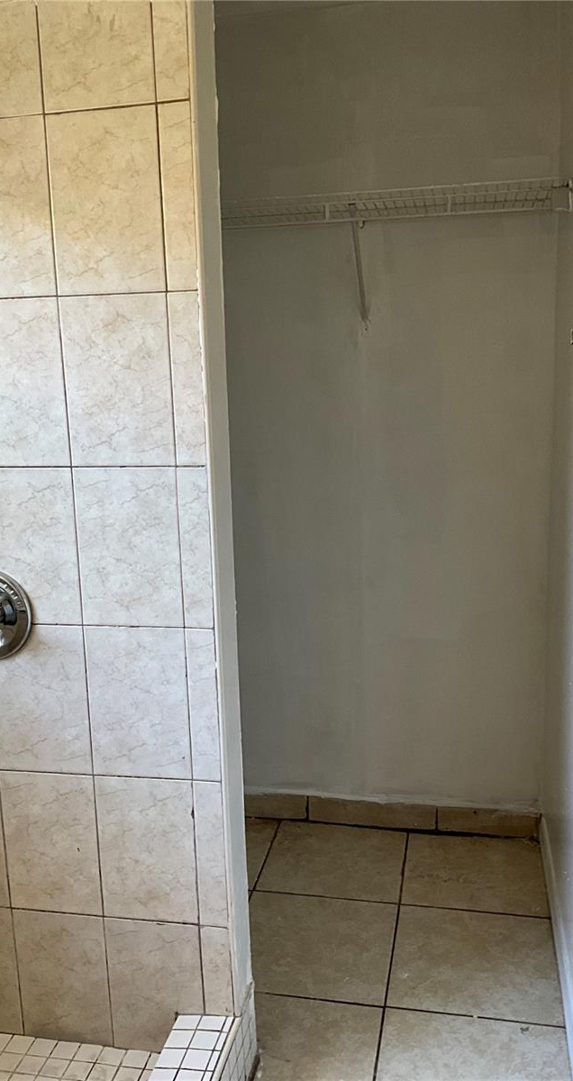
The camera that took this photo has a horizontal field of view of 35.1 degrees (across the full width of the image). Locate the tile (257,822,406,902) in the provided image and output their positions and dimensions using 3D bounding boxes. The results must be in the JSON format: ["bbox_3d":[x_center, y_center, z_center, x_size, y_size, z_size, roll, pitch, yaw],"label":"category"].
[{"bbox_3d":[0.150,0.971,2.745,0.411,0.010,0.407,1,11,12],"label":"tile"}]

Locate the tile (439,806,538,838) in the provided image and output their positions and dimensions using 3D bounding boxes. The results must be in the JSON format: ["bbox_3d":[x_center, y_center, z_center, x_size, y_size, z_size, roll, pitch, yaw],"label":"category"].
[{"bbox_3d":[0.632,0.884,2.848,0.310,0.086,0.012,1,11,12],"label":"tile"}]

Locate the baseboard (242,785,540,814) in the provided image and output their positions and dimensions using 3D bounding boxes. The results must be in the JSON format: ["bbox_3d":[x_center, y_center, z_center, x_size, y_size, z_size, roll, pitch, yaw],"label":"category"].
[{"bbox_3d":[0.320,0.881,2.912,0.945,0.086,0.012,1,11,12],"label":"baseboard"}]

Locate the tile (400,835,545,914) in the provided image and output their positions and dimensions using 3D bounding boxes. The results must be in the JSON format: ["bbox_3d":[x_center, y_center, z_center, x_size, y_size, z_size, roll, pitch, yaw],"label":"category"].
[{"bbox_3d":[0.551,0.975,2.663,0.399,0.010,0.407,1,11,12],"label":"tile"}]

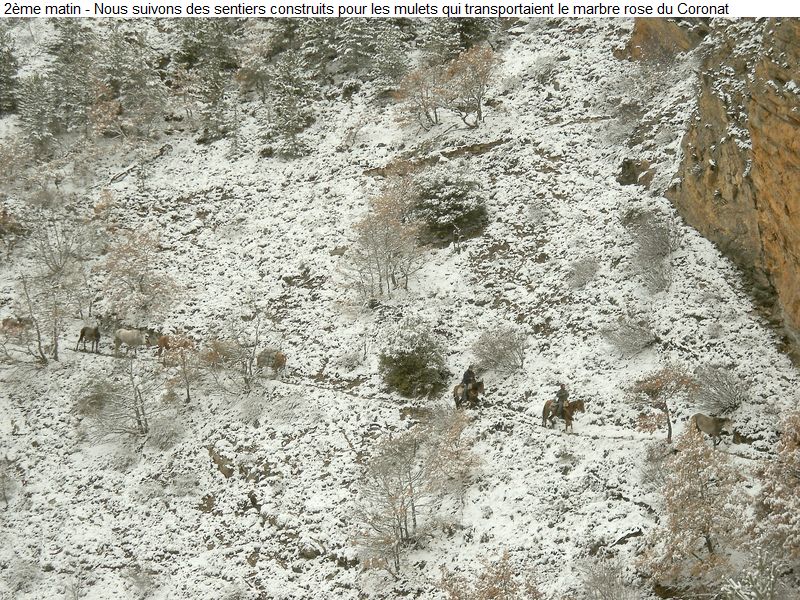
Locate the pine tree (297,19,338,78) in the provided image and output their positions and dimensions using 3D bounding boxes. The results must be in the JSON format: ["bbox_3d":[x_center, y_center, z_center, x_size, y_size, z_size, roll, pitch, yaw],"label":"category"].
[{"bbox_3d":[-5.030,-15.700,139.500,2.600,4.500,2.500,0,8,0],"label":"pine tree"}]

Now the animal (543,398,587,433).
[{"bbox_3d":[8.268,5.805,115.000,2.250,1.650,0.600,5,9,29],"label":"animal"}]

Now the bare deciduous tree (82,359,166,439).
[{"bbox_3d":[-14.509,5.188,120.500,4.300,4.100,3.700,0,8,0],"label":"bare deciduous tree"}]

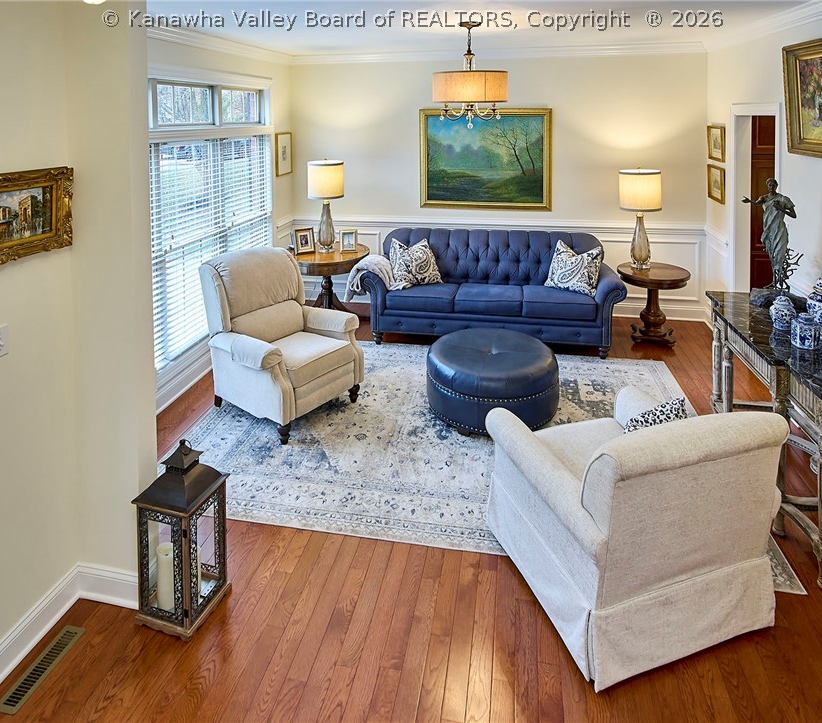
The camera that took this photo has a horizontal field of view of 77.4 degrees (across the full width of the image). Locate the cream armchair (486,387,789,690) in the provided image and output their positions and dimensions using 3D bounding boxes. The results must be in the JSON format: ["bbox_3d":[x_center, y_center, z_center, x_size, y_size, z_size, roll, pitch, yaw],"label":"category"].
[{"bbox_3d":[0.909,0.522,2.243,0.902,0.897,0.911,-7,22,-16],"label":"cream armchair"}]

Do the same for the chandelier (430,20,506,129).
[{"bbox_3d":[0.407,-1.950,3.500,0.510,0.670,0.510,4,24,10],"label":"chandelier"}]

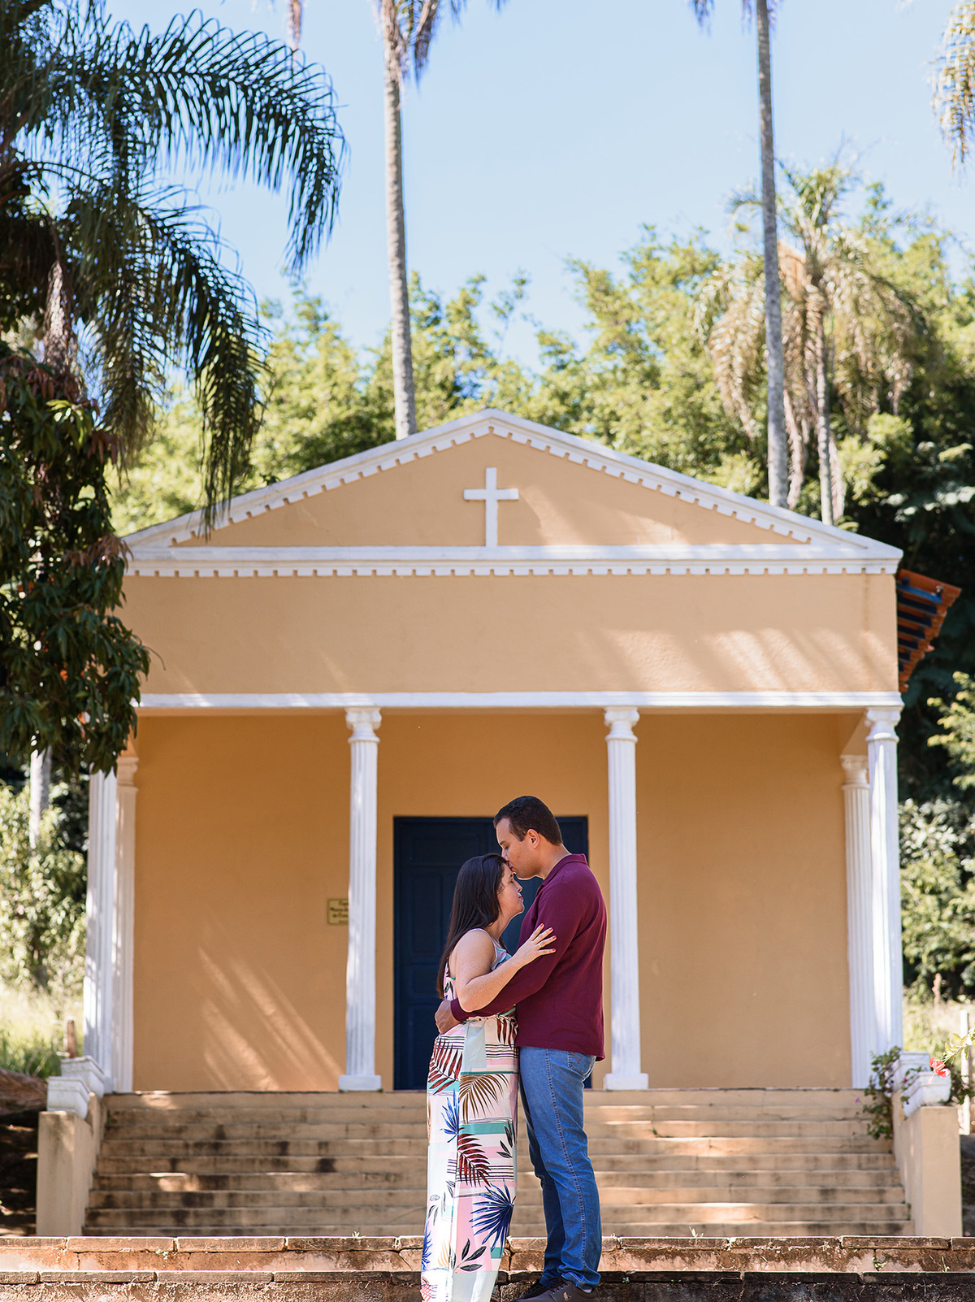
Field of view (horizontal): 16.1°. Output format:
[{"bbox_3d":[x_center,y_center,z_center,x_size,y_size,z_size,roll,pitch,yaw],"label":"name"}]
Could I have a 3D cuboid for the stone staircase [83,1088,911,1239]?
[{"bbox_3d":[0.075,4.328,28.302,6.700,1.700,2.500,0,-13,0],"label":"stone staircase"}]

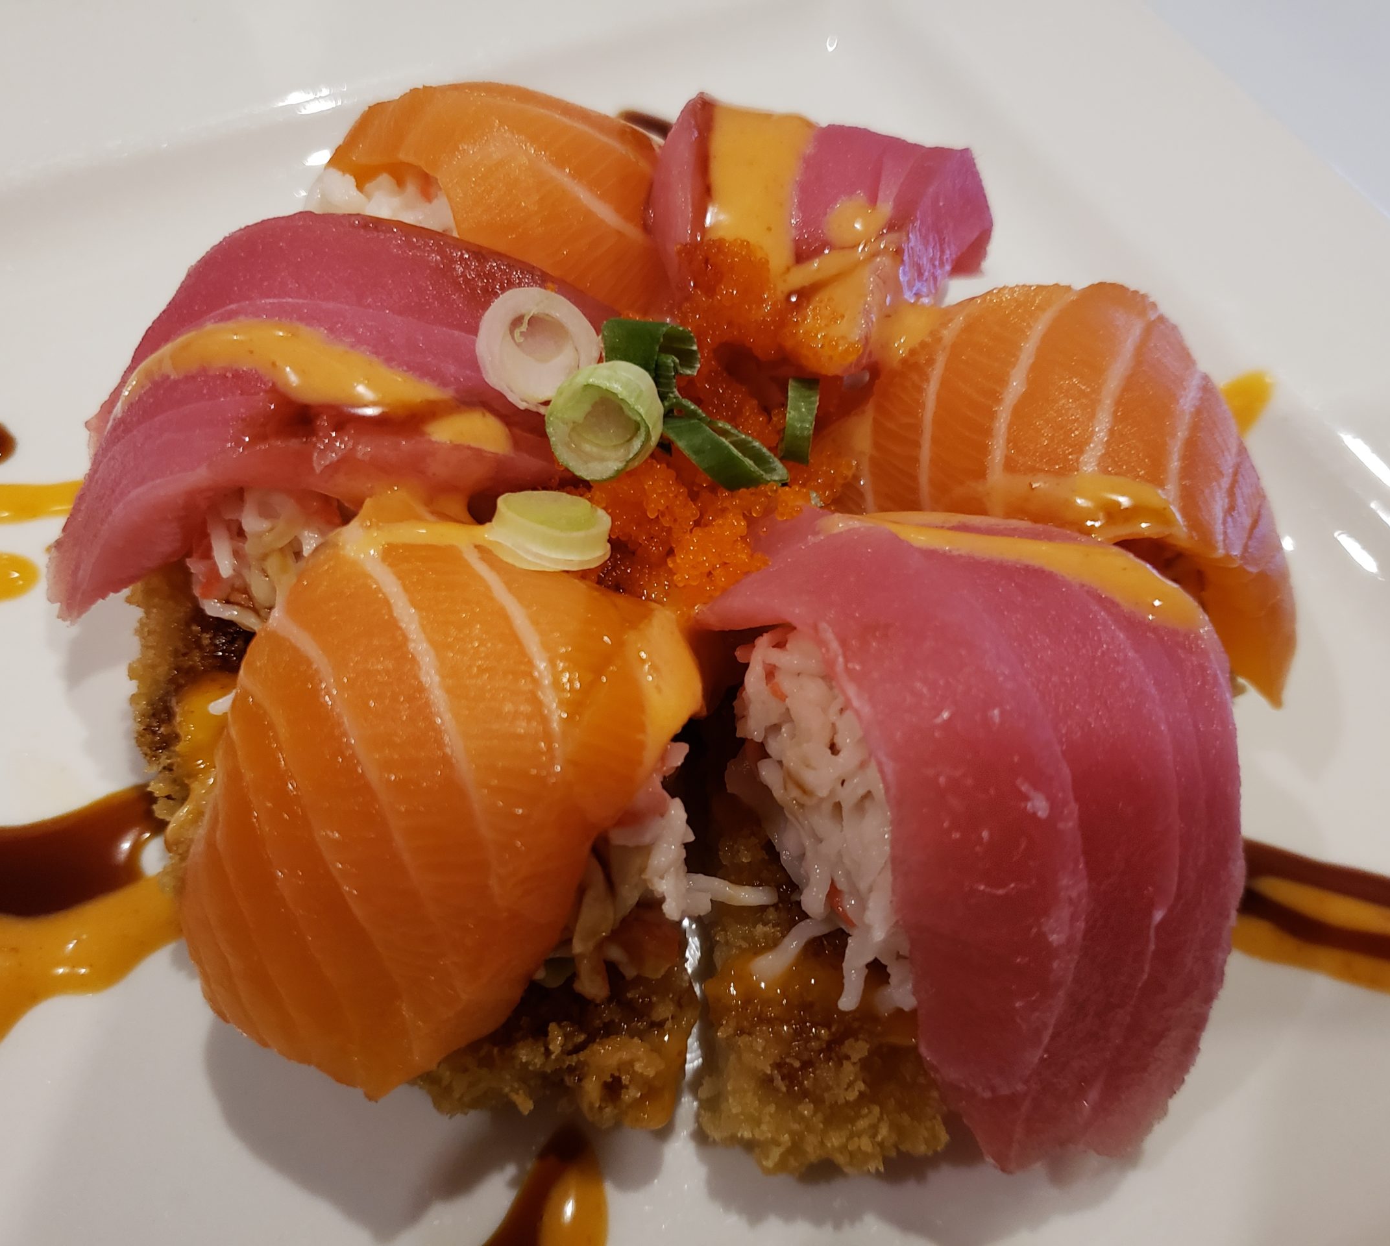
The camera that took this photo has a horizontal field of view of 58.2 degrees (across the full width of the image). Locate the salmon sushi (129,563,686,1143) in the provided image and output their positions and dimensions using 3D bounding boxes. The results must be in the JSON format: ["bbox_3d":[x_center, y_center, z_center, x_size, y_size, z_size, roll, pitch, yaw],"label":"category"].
[{"bbox_3d":[-0.031,0.021,0.161,0.071,0.047,0.063,25,59,17],"label":"salmon sushi"}]

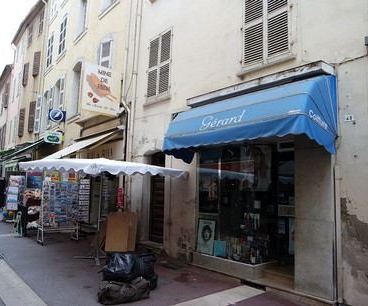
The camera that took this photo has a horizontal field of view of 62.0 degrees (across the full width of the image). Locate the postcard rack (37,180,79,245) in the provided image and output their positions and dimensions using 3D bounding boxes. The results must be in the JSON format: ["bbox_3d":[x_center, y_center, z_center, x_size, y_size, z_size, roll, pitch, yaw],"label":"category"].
[{"bbox_3d":[-3.644,1.744,9.103,1.059,1.761,0.468,9,-9,-44],"label":"postcard rack"}]

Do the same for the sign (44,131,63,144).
[{"bbox_3d":[-6.162,-0.721,14.432,0.774,0.499,0.143,7,-8,-38],"label":"sign"}]

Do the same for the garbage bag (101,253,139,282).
[{"bbox_3d":[-1.115,1.996,5.295,0.591,0.479,0.509,3,-7,-11],"label":"garbage bag"}]

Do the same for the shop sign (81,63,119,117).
[{"bbox_3d":[-2.706,-2.058,10.027,1.263,1.446,0.173,7,-8,-38],"label":"shop sign"}]

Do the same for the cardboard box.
[{"bbox_3d":[-1.642,2.110,8.243,0.794,0.977,0.326,1,-7,5],"label":"cardboard box"}]

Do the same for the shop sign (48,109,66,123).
[{"bbox_3d":[-6.031,-1.770,14.634,0.774,0.509,0.122,7,-8,-38],"label":"shop sign"}]

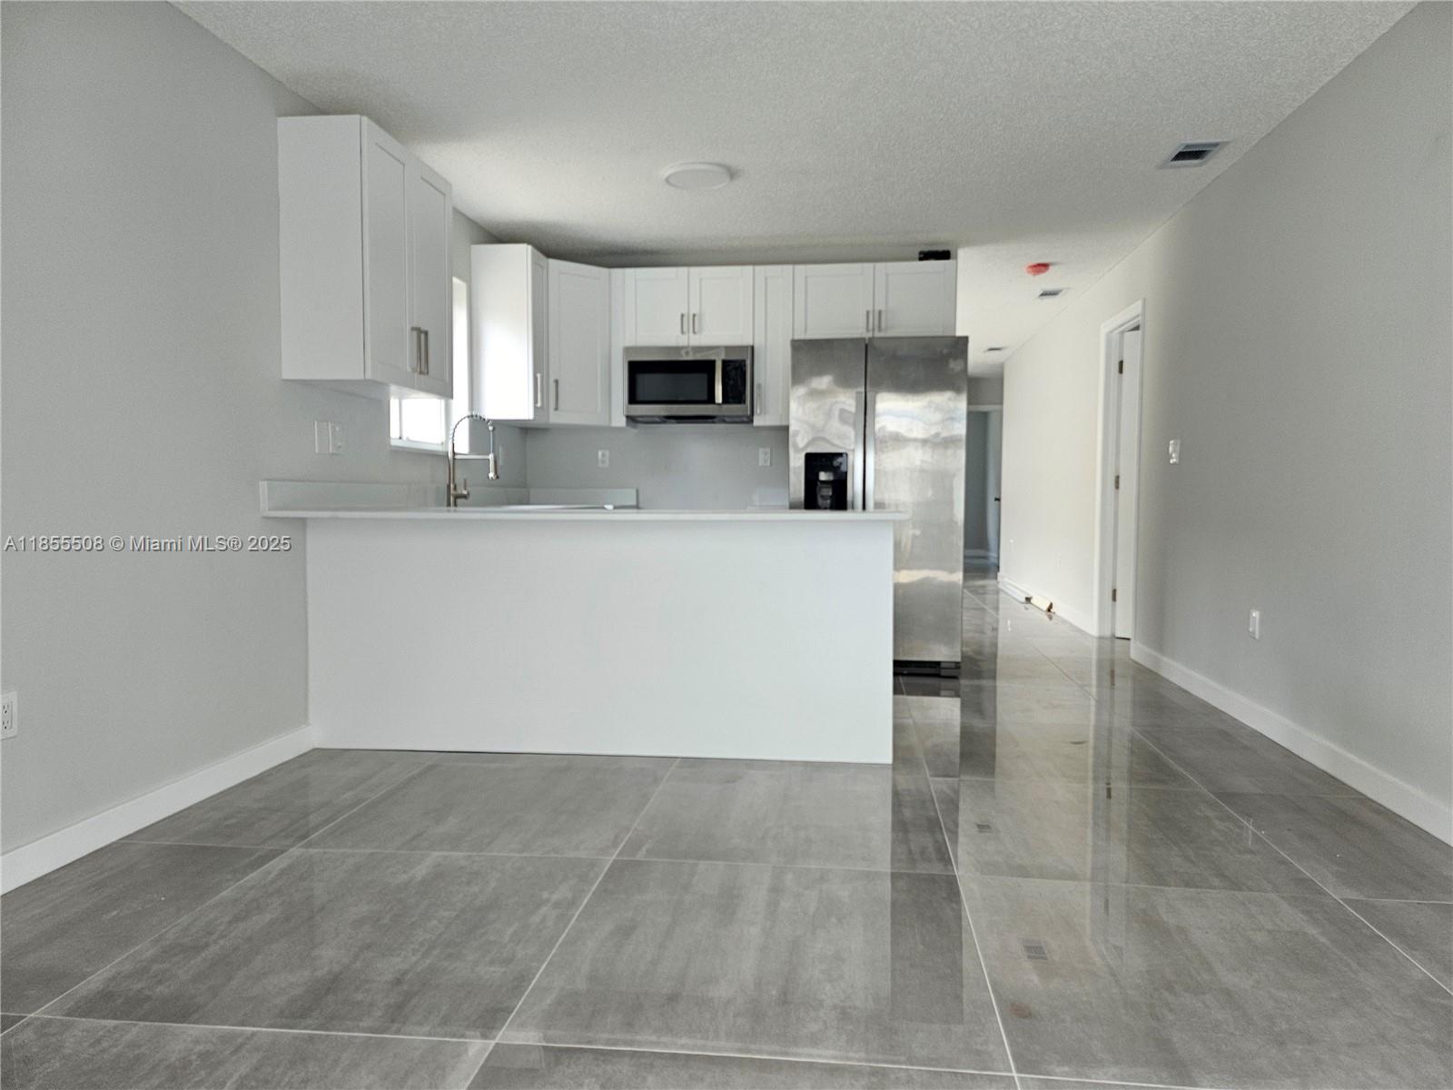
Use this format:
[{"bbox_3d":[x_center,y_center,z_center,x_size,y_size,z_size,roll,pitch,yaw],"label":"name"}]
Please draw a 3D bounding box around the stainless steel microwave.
[{"bbox_3d":[-0.202,-0.950,6.032,0.757,0.425,0.403,0,3,7],"label":"stainless steel microwave"}]

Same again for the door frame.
[{"bbox_3d":[2.504,-0.398,6.315,0.150,2.090,0.910,0,3,7],"label":"door frame"}]

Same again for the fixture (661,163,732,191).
[{"bbox_3d":[-0.129,-1.690,4.628,0.300,0.030,0.300,0,3,7],"label":"fixture"}]

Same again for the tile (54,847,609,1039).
[{"bbox_3d":[-0.791,0.861,2.271,0.900,0.012,0.895,0,3,7],"label":"tile"}]

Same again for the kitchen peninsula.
[{"bbox_3d":[-0.459,0.322,3.857,2.210,0.909,0.933,0,3,7],"label":"kitchen peninsula"}]

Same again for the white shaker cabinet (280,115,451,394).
[{"bbox_3d":[-1.383,-1.069,3.966,0.329,0.922,0.779,0,3,7],"label":"white shaker cabinet"}]

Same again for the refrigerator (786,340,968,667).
[{"bbox_3d":[0.829,-0.205,5.675,0.905,1.767,0.870,0,3,7],"label":"refrigerator"}]

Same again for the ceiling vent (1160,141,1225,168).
[{"bbox_3d":[2.011,-1.681,4.352,0.200,0.025,0.335,0,3,7],"label":"ceiling vent"}]

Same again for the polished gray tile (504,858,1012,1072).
[{"bbox_3d":[0.092,0.867,2.182,0.897,0.012,0.898,0,3,7],"label":"polished gray tile"}]

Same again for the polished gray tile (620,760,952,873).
[{"bbox_3d":[0.199,0.820,3.079,0.893,0.012,0.915,0,3,7],"label":"polished gray tile"}]

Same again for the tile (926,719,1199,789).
[{"bbox_3d":[1.194,0.785,3.828,0.895,0.010,0.905,0,3,7],"label":"tile"}]

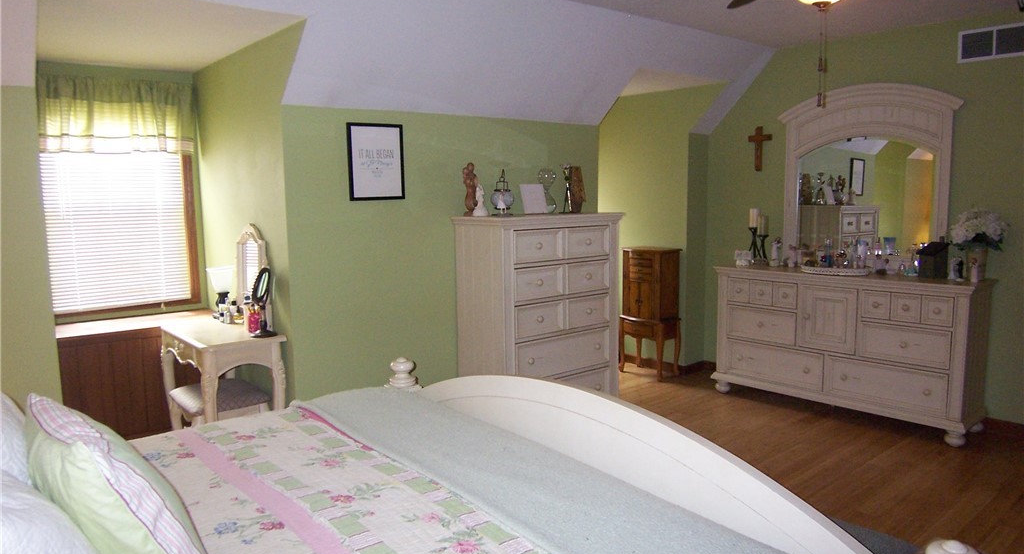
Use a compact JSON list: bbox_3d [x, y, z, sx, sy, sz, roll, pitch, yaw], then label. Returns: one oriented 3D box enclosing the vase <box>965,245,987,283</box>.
[{"bbox_3d":[2.743,-0.078,4.000,0.105,0.210,0.105,-6,8,-40],"label":"vase"}]

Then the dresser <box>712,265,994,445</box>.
[{"bbox_3d":[2.201,0.439,4.556,0.475,0.930,1.675,-7,8,-39],"label":"dresser"}]

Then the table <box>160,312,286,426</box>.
[{"bbox_3d":[-1.560,0.680,3.712,0.405,0.776,0.770,-6,8,-40],"label":"table"}]

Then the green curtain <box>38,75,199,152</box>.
[{"bbox_3d":[-2.298,-0.935,3.974,0.841,0.423,0.100,-6,8,-40],"label":"green curtain"}]

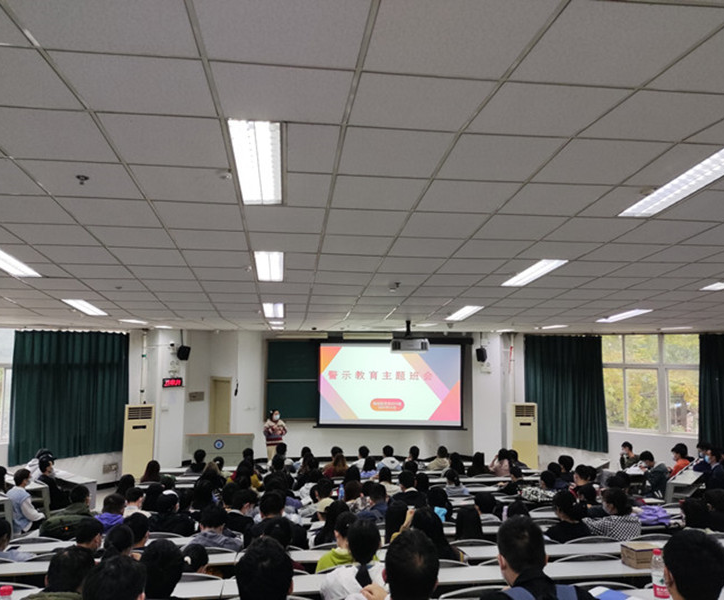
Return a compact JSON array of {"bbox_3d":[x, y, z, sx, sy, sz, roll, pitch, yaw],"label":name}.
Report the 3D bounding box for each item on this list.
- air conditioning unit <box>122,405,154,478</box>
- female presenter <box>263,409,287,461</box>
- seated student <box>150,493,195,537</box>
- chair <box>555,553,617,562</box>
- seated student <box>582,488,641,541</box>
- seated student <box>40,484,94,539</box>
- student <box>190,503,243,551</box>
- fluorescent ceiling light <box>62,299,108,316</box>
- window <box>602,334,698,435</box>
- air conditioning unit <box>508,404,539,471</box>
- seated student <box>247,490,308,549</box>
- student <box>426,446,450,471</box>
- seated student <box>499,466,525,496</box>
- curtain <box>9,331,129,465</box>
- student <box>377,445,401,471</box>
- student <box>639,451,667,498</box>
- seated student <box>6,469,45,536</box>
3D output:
[{"bbox_3d":[-4.920,3.193,13.270,0.600,1.760,0.380,3,-5,-30],"label":"air conditioning unit"},{"bbox_3d":[-1.772,3.039,12.131,0.460,1.610,0.340,2,-5,-20],"label":"female presenter"},{"bbox_3d":[-1.880,2.435,5.950,0.500,1.170,0.720,1,-5,0],"label":"seated student"},{"bbox_3d":[1.634,2.316,4.612,0.490,0.840,0.500,1,-5,-7],"label":"chair"},{"bbox_3d":[2.270,2.275,5.450,0.520,1.190,0.740,2,-5,-22],"label":"seated student"},{"bbox_3d":[-2.719,2.353,5.716,0.520,1.220,0.650,0,-5,8],"label":"seated student"},{"bbox_3d":[-1.220,2.235,5.000,0.500,1.160,0.720,1,-5,-5],"label":"student"},{"bbox_3d":[-3.593,0.079,7.845,0.300,0.080,1.200,1,-11,-7],"label":"fluorescent ceiling light"},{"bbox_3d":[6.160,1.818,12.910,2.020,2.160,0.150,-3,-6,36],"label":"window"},{"bbox_3d":[3.360,3.041,12.553,0.550,1.760,0.360,0,-5,0],"label":"air conditioning unit"},{"bbox_3d":[-0.732,2.212,5.014,0.500,1.270,0.620,1,-5,-7],"label":"seated student"},{"bbox_3d":[1.258,3.085,10.166,0.460,1.220,0.600,1,-5,-7],"label":"student"},{"bbox_3d":[2.113,2.980,8.657,0.450,1.180,0.620,3,-5,-25],"label":"seated student"},{"bbox_3d":[-5.591,1.822,11.610,0.150,2.450,2.238,-4,-6,40],"label":"curtain"},{"bbox_3d":[0.507,3.375,11.500,0.500,1.180,0.720,1,-5,-6],"label":"student"},{"bbox_3d":[4.980,3.212,10.300,0.800,1.180,0.500,-3,-6,35],"label":"student"},{"bbox_3d":[-4.560,2.886,8.150,0.500,1.200,0.750,-3,-6,40],"label":"seated student"}]

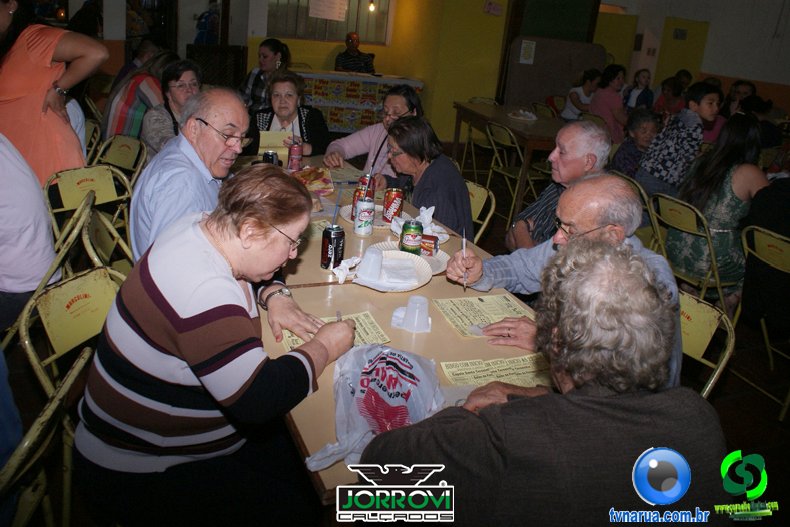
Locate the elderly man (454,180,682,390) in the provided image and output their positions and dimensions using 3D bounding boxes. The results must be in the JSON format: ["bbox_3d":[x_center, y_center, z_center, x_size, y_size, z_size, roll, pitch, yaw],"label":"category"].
[{"bbox_3d":[0.438,0.288,1.712,0.680,1.130,0.540,-2,23,-17],"label":"elderly man"}]

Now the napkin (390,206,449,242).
[{"bbox_3d":[0.090,-0.136,2.086,0.130,0.075,0.190,-2,23,-17],"label":"napkin"}]

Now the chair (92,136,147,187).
[{"bbox_3d":[-1.644,-0.272,3.231,0.400,0.790,0.460,18,25,32],"label":"chair"}]

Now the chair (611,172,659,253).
[{"bbox_3d":[1.446,-0.152,3.558,0.460,0.790,0.400,-5,23,-23],"label":"chair"}]

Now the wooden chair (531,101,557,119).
[{"bbox_3d":[1.906,-1.549,7.348,0.460,0.785,0.410,-5,24,-28],"label":"wooden chair"}]

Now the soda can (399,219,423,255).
[{"bbox_3d":[0.057,-0.079,1.885,0.066,0.122,0.066,5,21,0],"label":"soda can"}]

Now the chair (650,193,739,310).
[{"bbox_3d":[1.531,0.048,3.054,0.460,0.790,0.400,-4,23,-22],"label":"chair"}]

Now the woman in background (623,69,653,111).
[{"bbox_3d":[2.403,-1.333,6.163,0.440,1.280,0.600,10,22,14],"label":"woman in background"}]

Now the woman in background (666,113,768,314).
[{"bbox_3d":[1.667,-0.151,3.027,0.660,1.200,0.460,-4,23,-22],"label":"woman in background"}]

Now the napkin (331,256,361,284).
[{"bbox_3d":[-0.139,0.021,1.678,0.075,0.045,0.090,-11,26,-34],"label":"napkin"}]

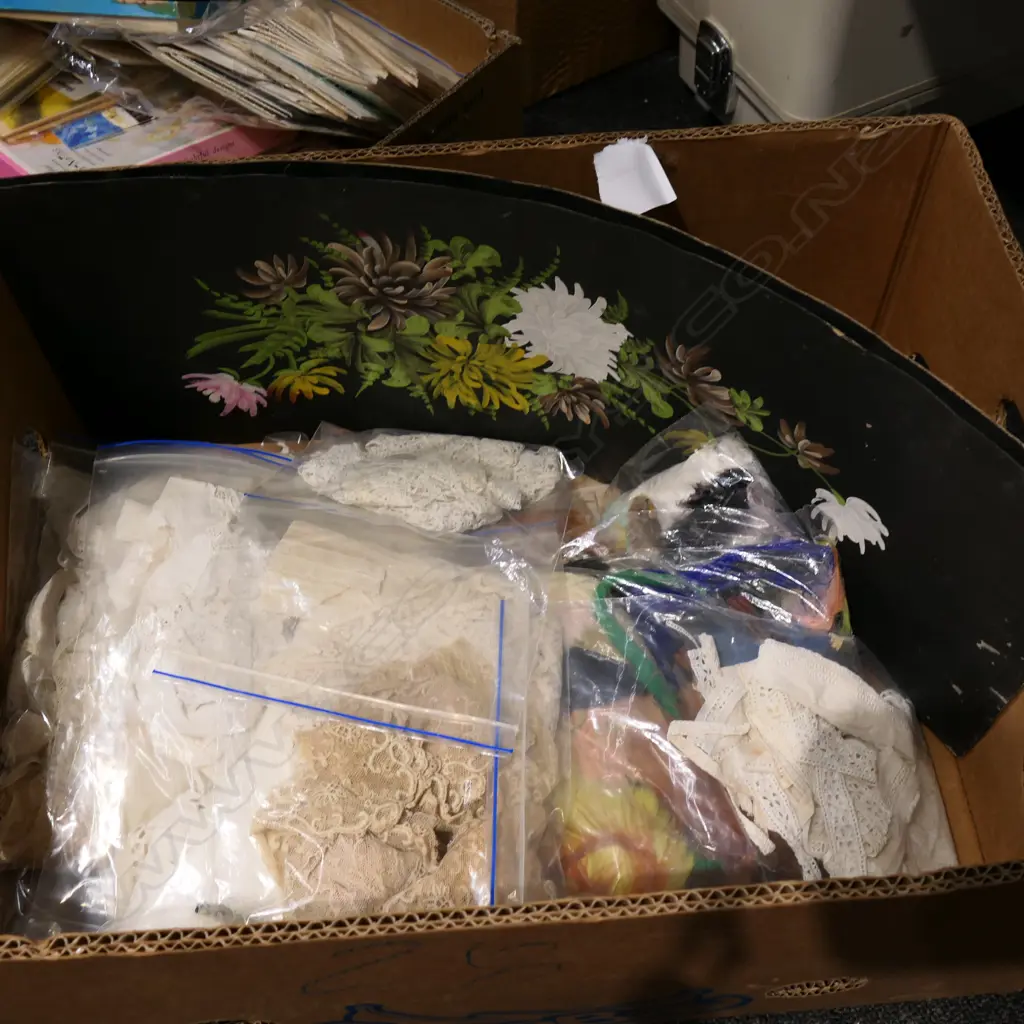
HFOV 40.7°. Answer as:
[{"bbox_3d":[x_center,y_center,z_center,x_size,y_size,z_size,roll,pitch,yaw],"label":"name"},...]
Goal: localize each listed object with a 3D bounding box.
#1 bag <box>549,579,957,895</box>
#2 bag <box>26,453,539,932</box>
[{"bbox_3d":[0.110,0.130,0.675,0.190,0.085,0.185,-4,55,-1],"label":"bag"},{"bbox_3d":[-0.104,0.095,0.656,0.205,0.075,0.240,-3,56,1],"label":"bag"}]

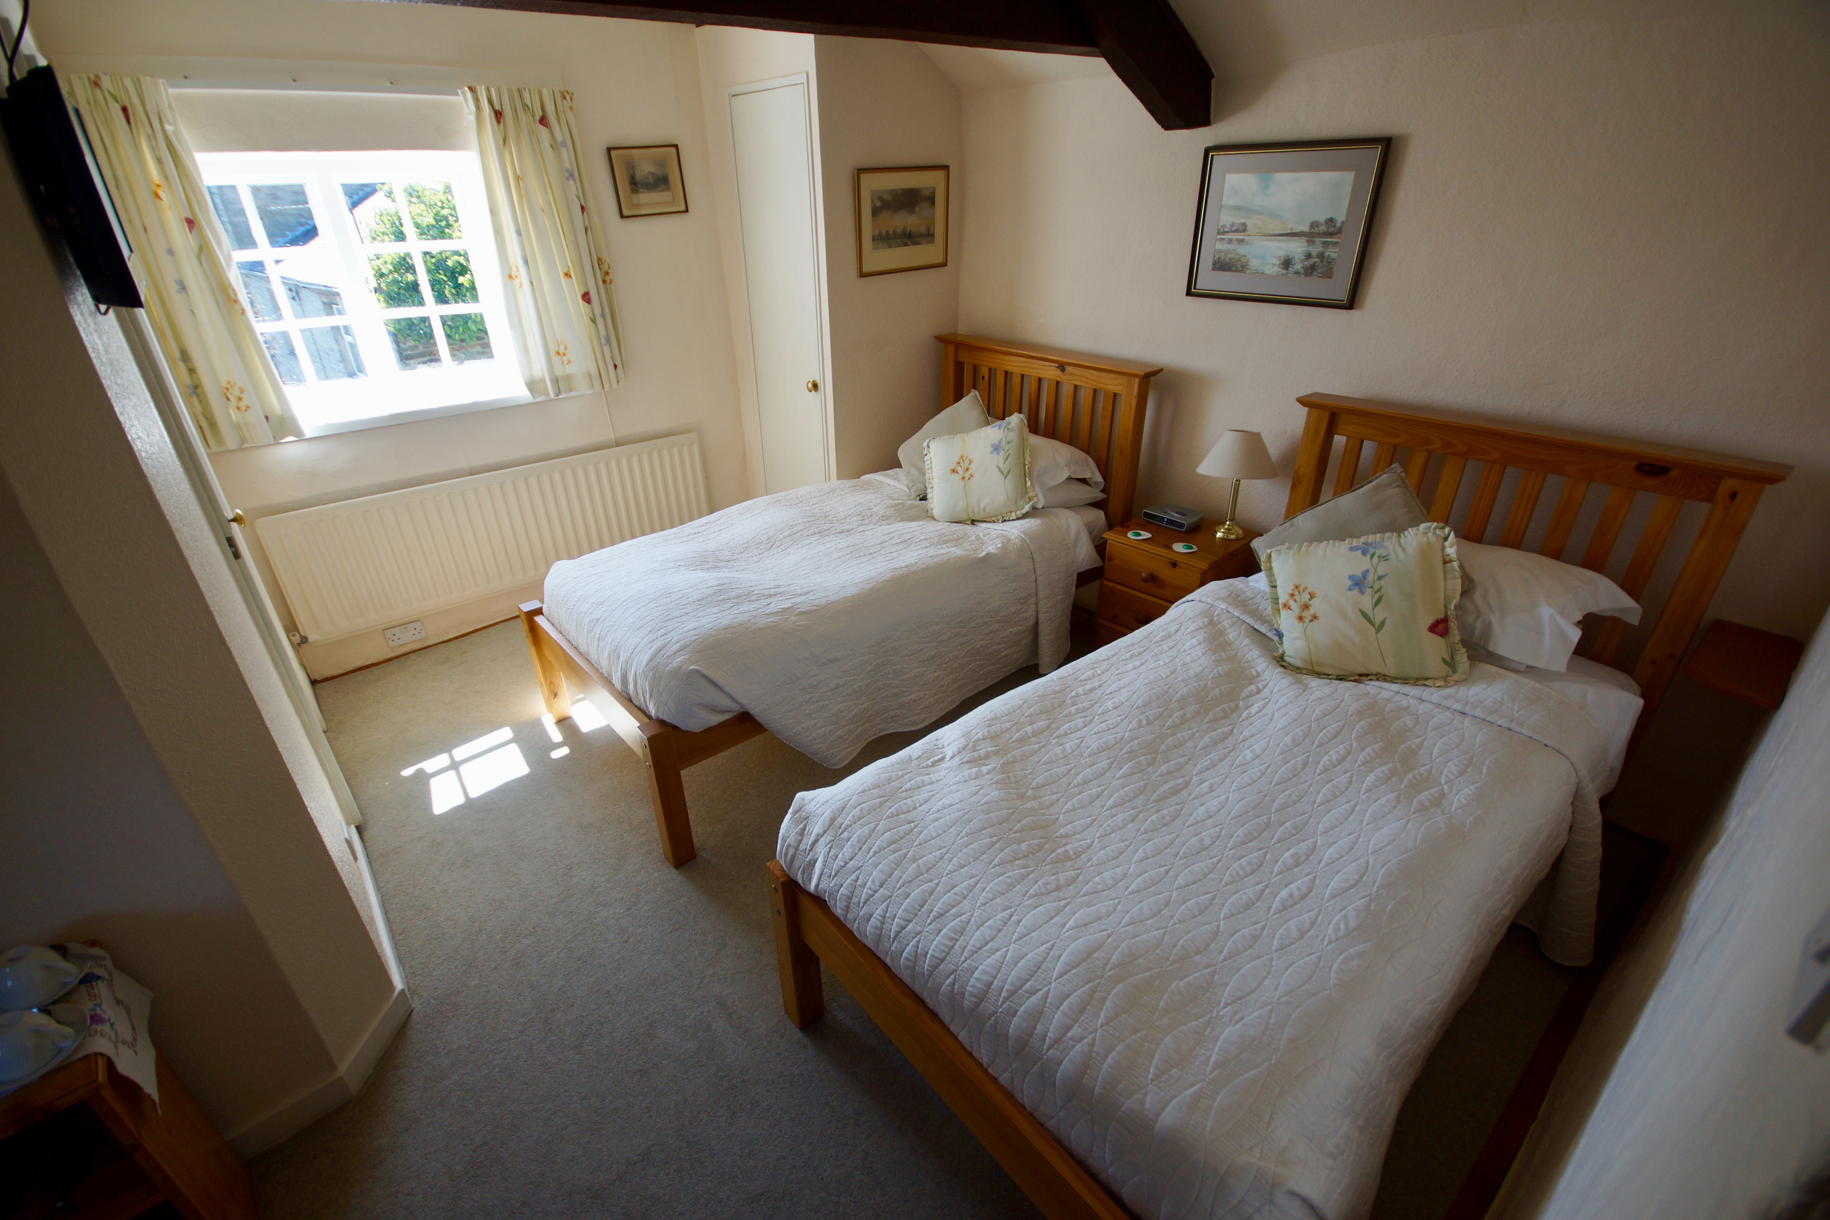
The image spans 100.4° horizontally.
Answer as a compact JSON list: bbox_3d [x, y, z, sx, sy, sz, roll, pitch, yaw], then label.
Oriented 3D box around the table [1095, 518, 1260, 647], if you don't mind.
[{"bbox_3d":[1.007,-0.018,2.962,0.419,0.577,0.412,-24,36,-38],"label":"table"}]

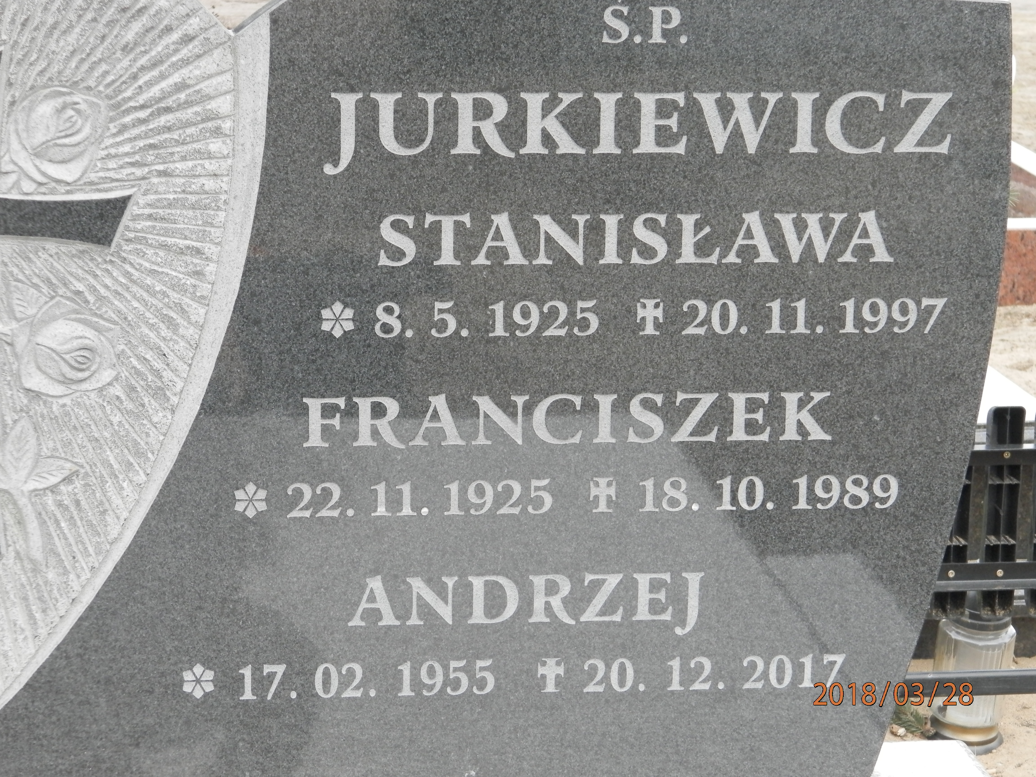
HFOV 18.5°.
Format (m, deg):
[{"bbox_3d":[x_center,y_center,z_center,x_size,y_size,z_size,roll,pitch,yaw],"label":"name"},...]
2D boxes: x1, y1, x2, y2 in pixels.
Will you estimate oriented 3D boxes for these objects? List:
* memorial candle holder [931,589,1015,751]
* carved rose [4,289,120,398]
[{"bbox_3d":[0.569,0.336,3.939,0.098,0.218,0.098,4,17,0],"label":"memorial candle holder"},{"bbox_3d":[-0.360,-0.036,2.505,0.092,0.087,0.020,-1,12,-6],"label":"carved rose"}]

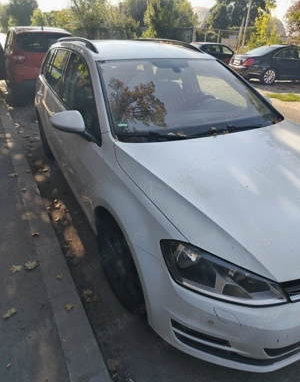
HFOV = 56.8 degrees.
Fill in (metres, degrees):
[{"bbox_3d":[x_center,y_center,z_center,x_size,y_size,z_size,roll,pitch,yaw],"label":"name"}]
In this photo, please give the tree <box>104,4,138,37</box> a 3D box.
[{"bbox_3d":[-2.122,-12.067,20.637,2.800,3.400,2.800,-1,30,-5],"label":"tree"}]

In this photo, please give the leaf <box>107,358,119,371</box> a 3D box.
[{"bbox_3d":[-0.200,0.934,1.500,0.067,0.012,0.058,15,31,21],"label":"leaf"}]

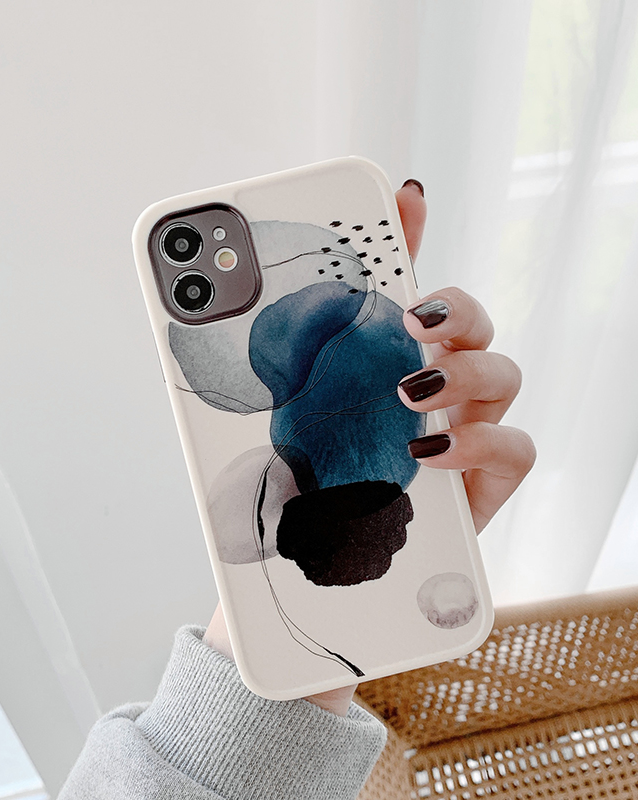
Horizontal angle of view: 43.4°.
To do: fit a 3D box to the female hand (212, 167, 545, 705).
[{"bbox_3d":[0.018,0.016,0.263,0.100,0.068,0.175,15,87,-3],"label":"female hand"}]

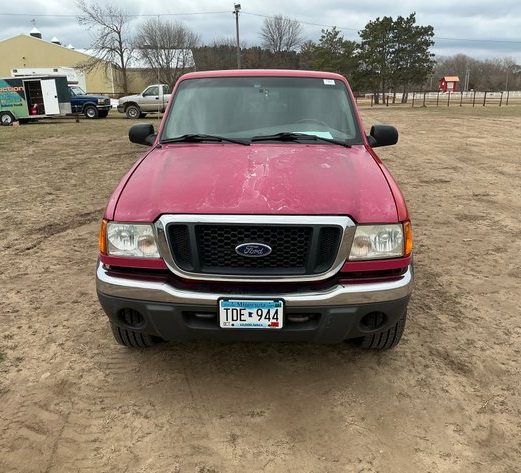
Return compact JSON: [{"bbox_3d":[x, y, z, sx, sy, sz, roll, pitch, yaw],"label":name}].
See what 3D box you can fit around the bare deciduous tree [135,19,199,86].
[{"bbox_3d":[-11.300,-21.712,62.410,8.300,9.700,8.000,0,16,0],"label":"bare deciduous tree"}]

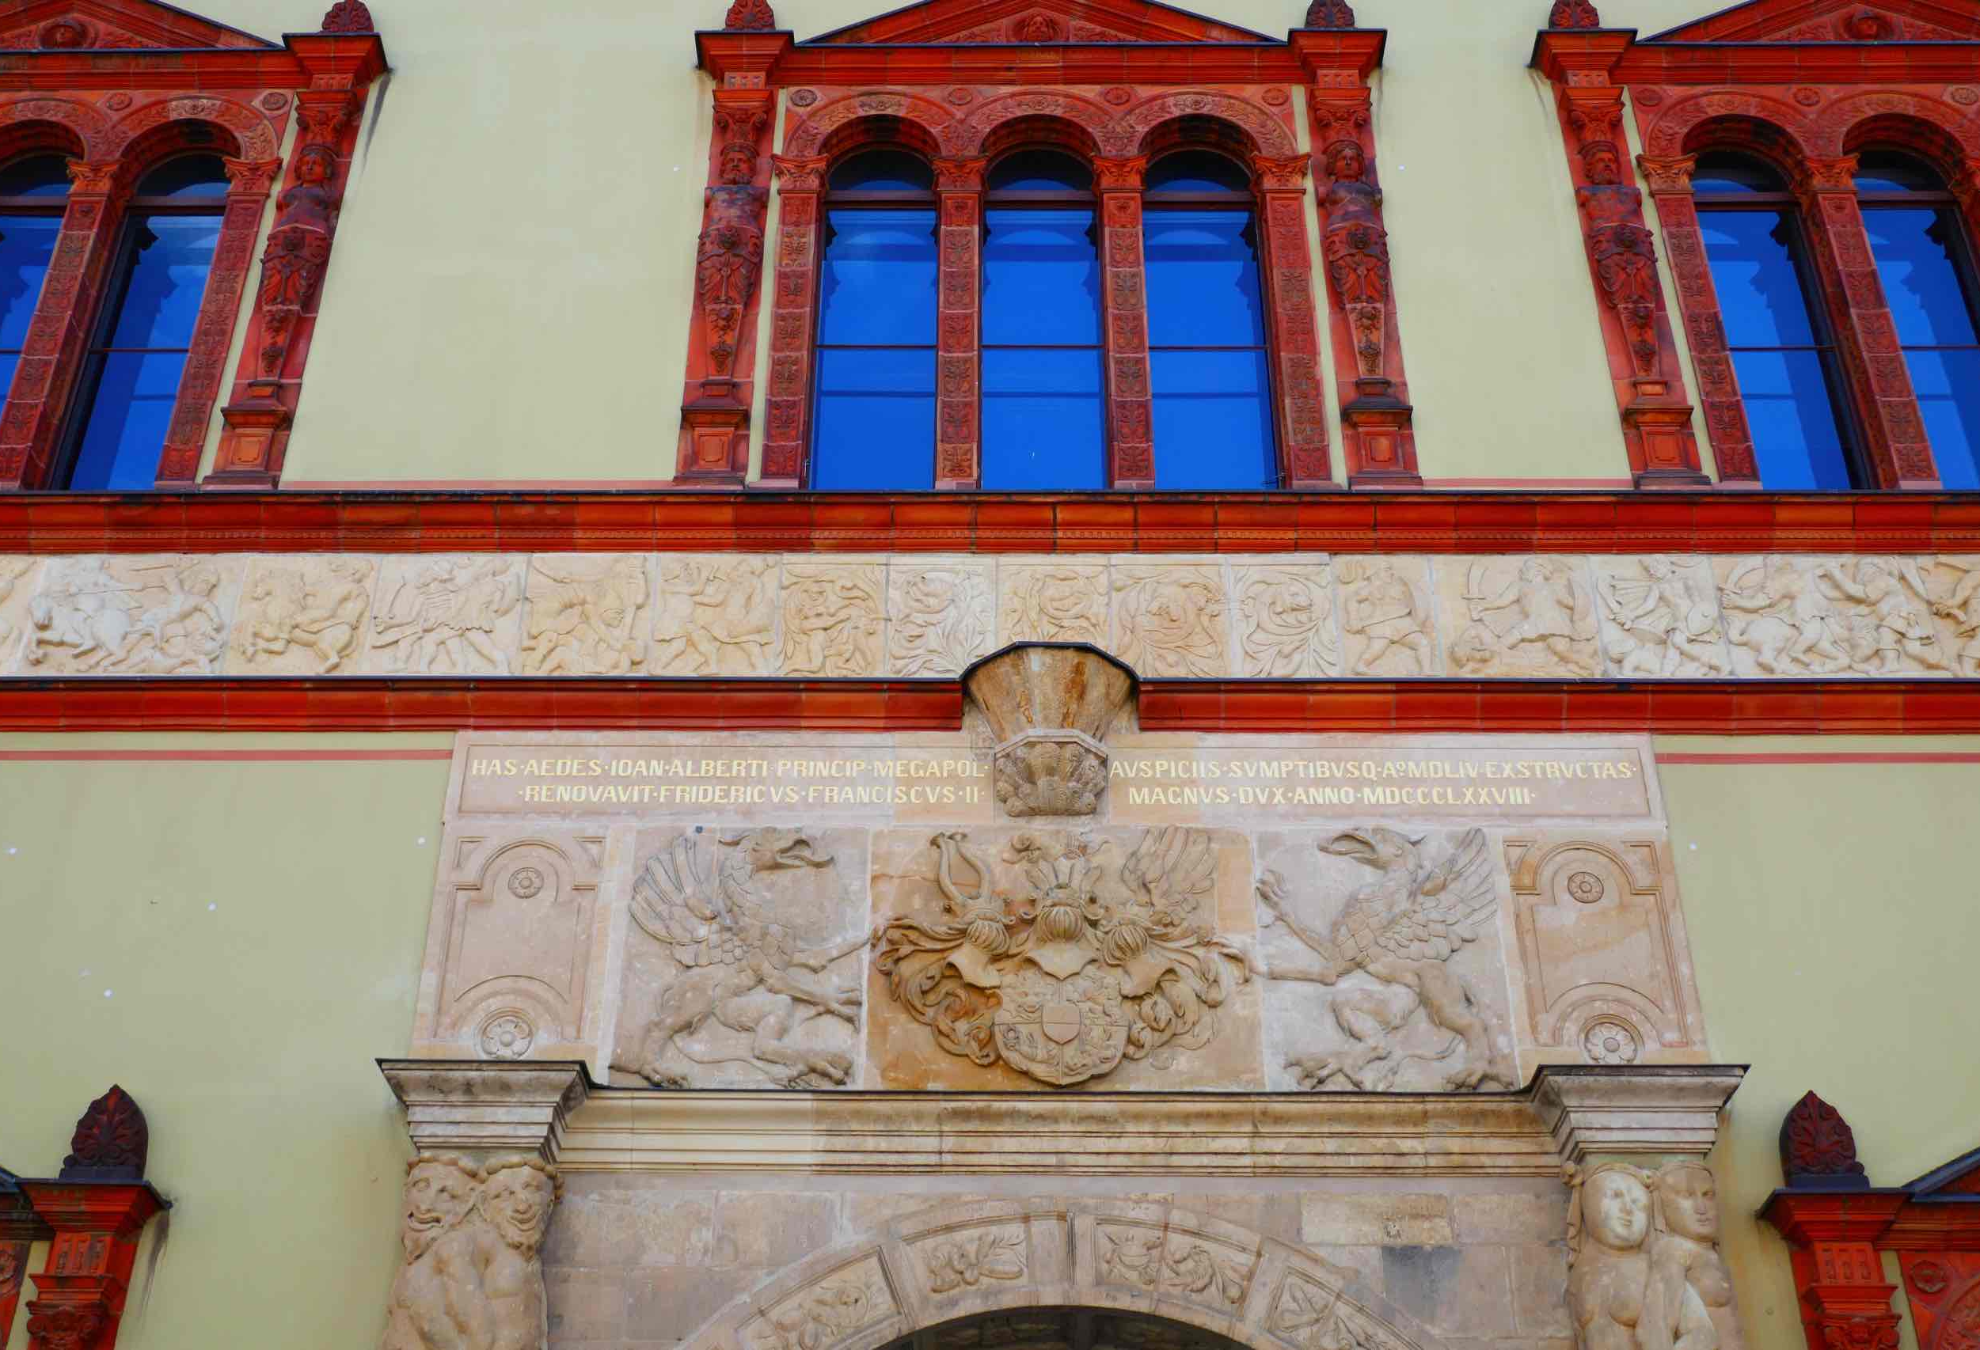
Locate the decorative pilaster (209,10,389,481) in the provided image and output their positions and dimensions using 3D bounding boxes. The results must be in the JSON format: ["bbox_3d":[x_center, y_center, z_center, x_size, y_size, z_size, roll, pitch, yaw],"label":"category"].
[{"bbox_3d":[-3.850,-2.522,12.148,0.570,3.600,0.320,0,-33,0],"label":"decorative pilaster"}]

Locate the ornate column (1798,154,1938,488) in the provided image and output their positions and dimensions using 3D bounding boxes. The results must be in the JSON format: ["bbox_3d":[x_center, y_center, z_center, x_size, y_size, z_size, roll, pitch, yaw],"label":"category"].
[{"bbox_3d":[4.799,-1.924,11.966,0.310,2.410,0.260,0,-33,0],"label":"ornate column"}]

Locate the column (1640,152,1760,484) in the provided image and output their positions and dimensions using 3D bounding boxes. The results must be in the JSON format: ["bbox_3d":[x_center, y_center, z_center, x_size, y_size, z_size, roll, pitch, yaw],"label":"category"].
[{"bbox_3d":[3.869,-1.923,11.973,0.310,2.410,0.260,0,-33,0],"label":"column"}]

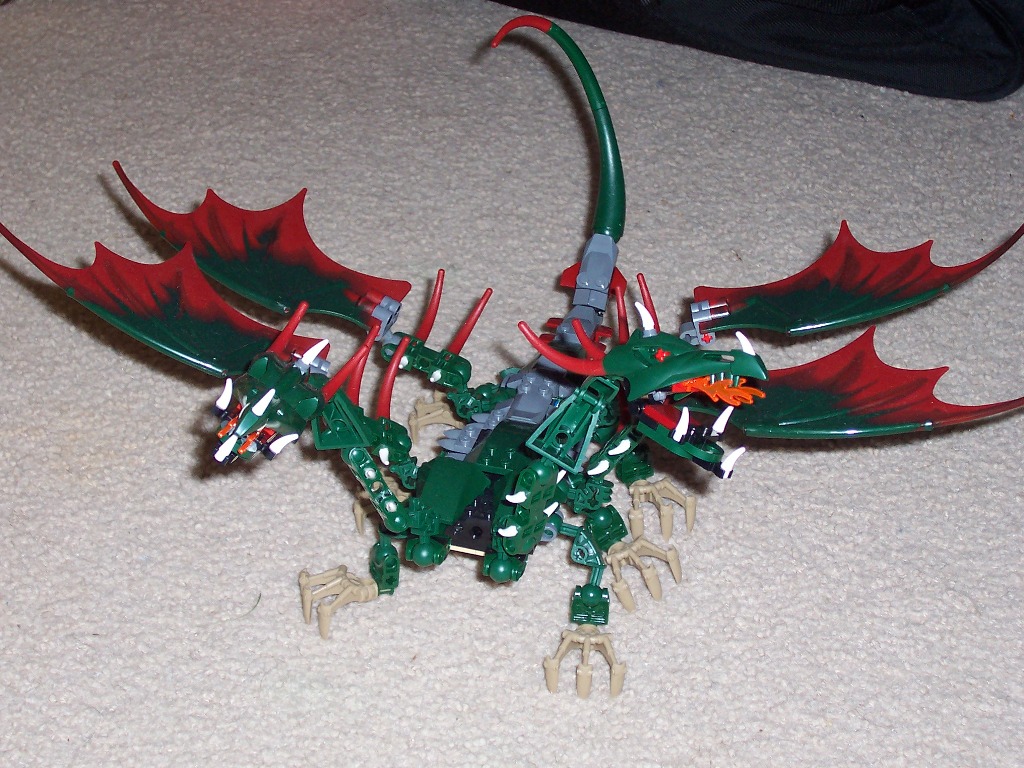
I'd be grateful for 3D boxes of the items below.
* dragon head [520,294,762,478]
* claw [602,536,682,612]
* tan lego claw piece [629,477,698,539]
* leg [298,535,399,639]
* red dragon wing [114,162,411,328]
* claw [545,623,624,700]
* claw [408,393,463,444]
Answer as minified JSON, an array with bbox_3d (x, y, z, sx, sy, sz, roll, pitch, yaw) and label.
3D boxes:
[{"bbox_3d":[0.059,0.002,0.850,0.102,0.069,0.047,4,5,30],"label":"dragon head"},{"bbox_3d":[0.054,0.080,0.922,0.034,0.022,0.037,-29,38,-17],"label":"claw"},{"bbox_3d":[0.065,0.054,0.953,0.034,0.022,0.037,-11,39,-14],"label":"tan lego claw piece"},{"bbox_3d":[-0.069,0.085,0.898,0.045,0.038,0.034,-13,40,-16],"label":"leg"},{"bbox_3d":[-0.113,-0.070,0.943,0.158,0.022,0.079,29,42,18],"label":"red dragon wing"},{"bbox_3d":[0.029,0.106,0.820,0.032,0.019,0.033,3,35,6],"label":"claw"},{"bbox_3d":[-0.029,0.019,0.997,0.037,0.022,0.034,13,40,16],"label":"claw"}]

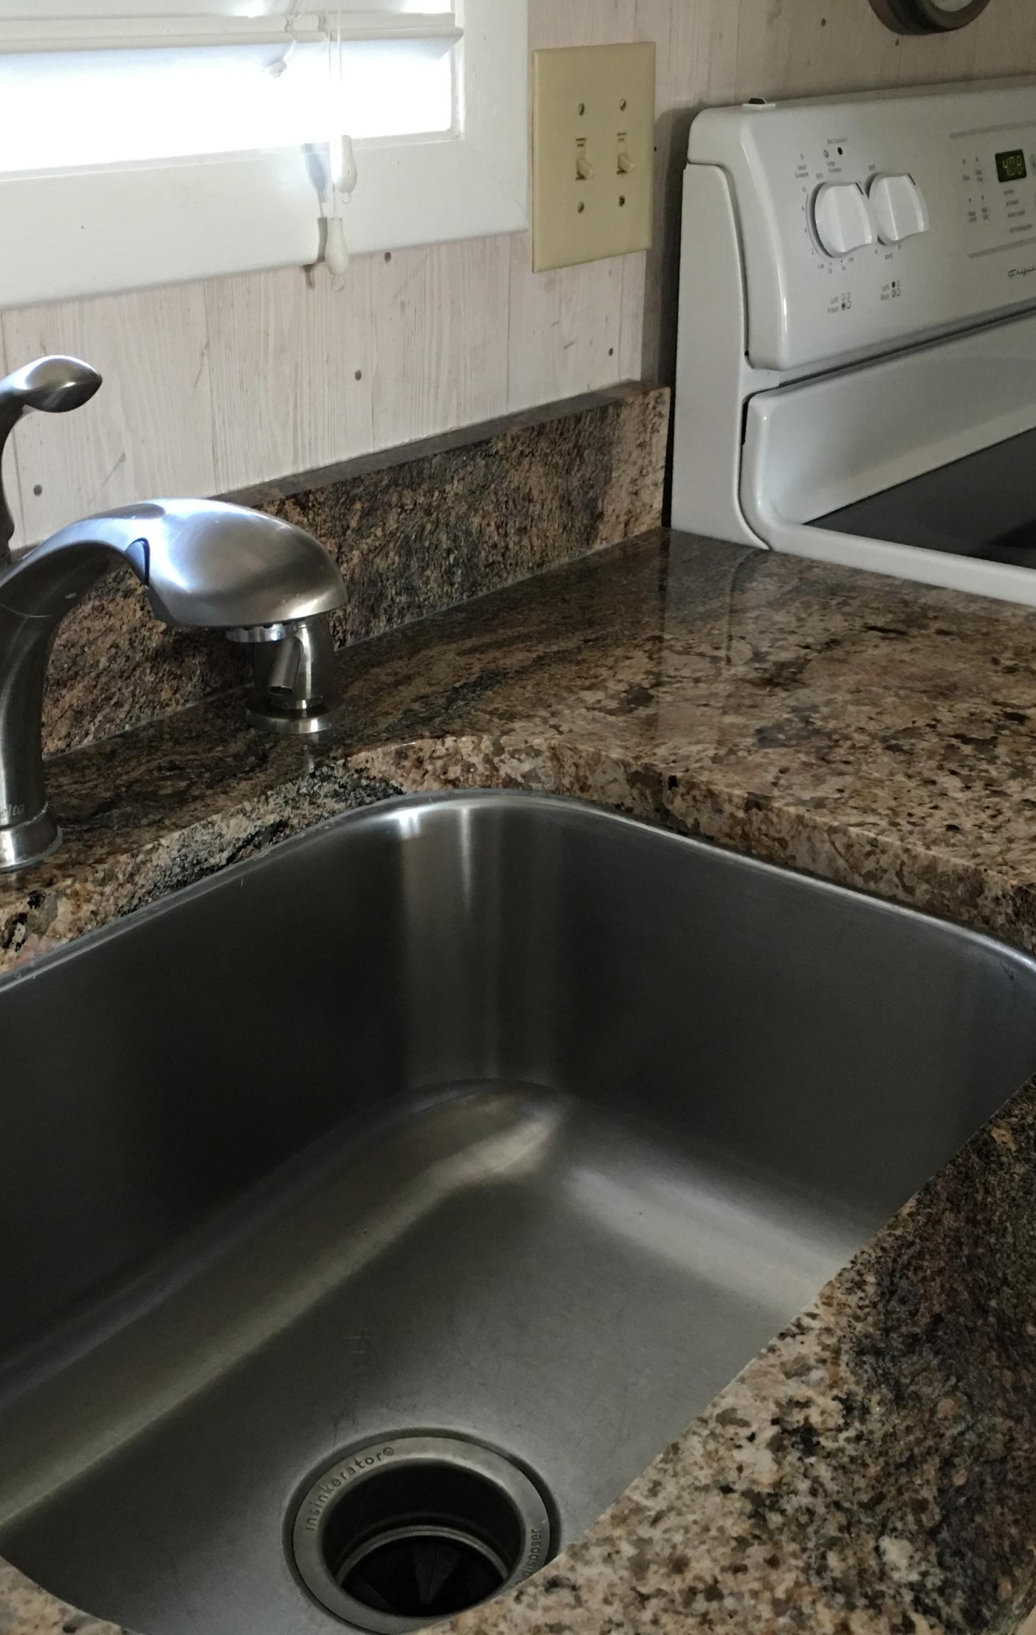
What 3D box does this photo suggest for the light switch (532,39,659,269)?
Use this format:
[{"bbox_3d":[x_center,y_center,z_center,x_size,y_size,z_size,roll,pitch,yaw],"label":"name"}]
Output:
[{"bbox_3d":[0.054,-0.435,1.201,0.018,0.133,0.133,18,30,35],"label":"light switch"}]

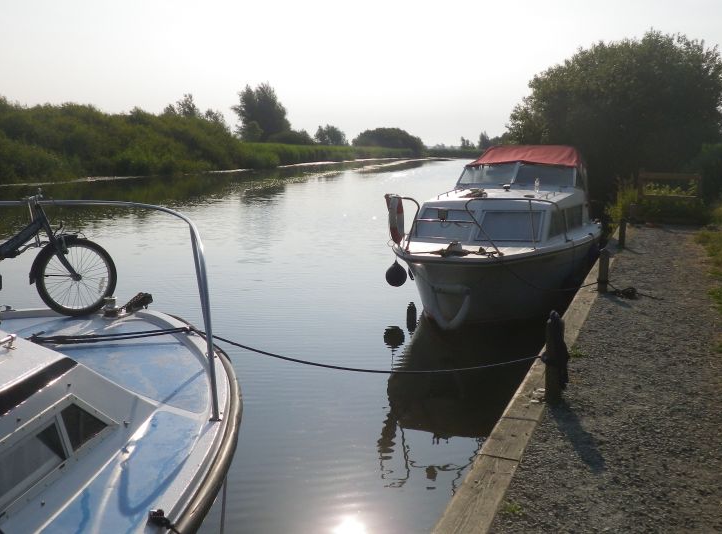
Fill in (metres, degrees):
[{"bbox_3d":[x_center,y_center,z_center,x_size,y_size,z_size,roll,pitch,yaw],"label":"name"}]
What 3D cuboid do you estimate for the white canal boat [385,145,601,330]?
[{"bbox_3d":[2.140,-0.608,10.037,2.400,2.300,6.500,4,10,22],"label":"white canal boat"}]

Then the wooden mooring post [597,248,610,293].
[{"bbox_3d":[2.770,0.039,8.015,0.120,0.489,0.120,4,10,23],"label":"wooden mooring post"}]

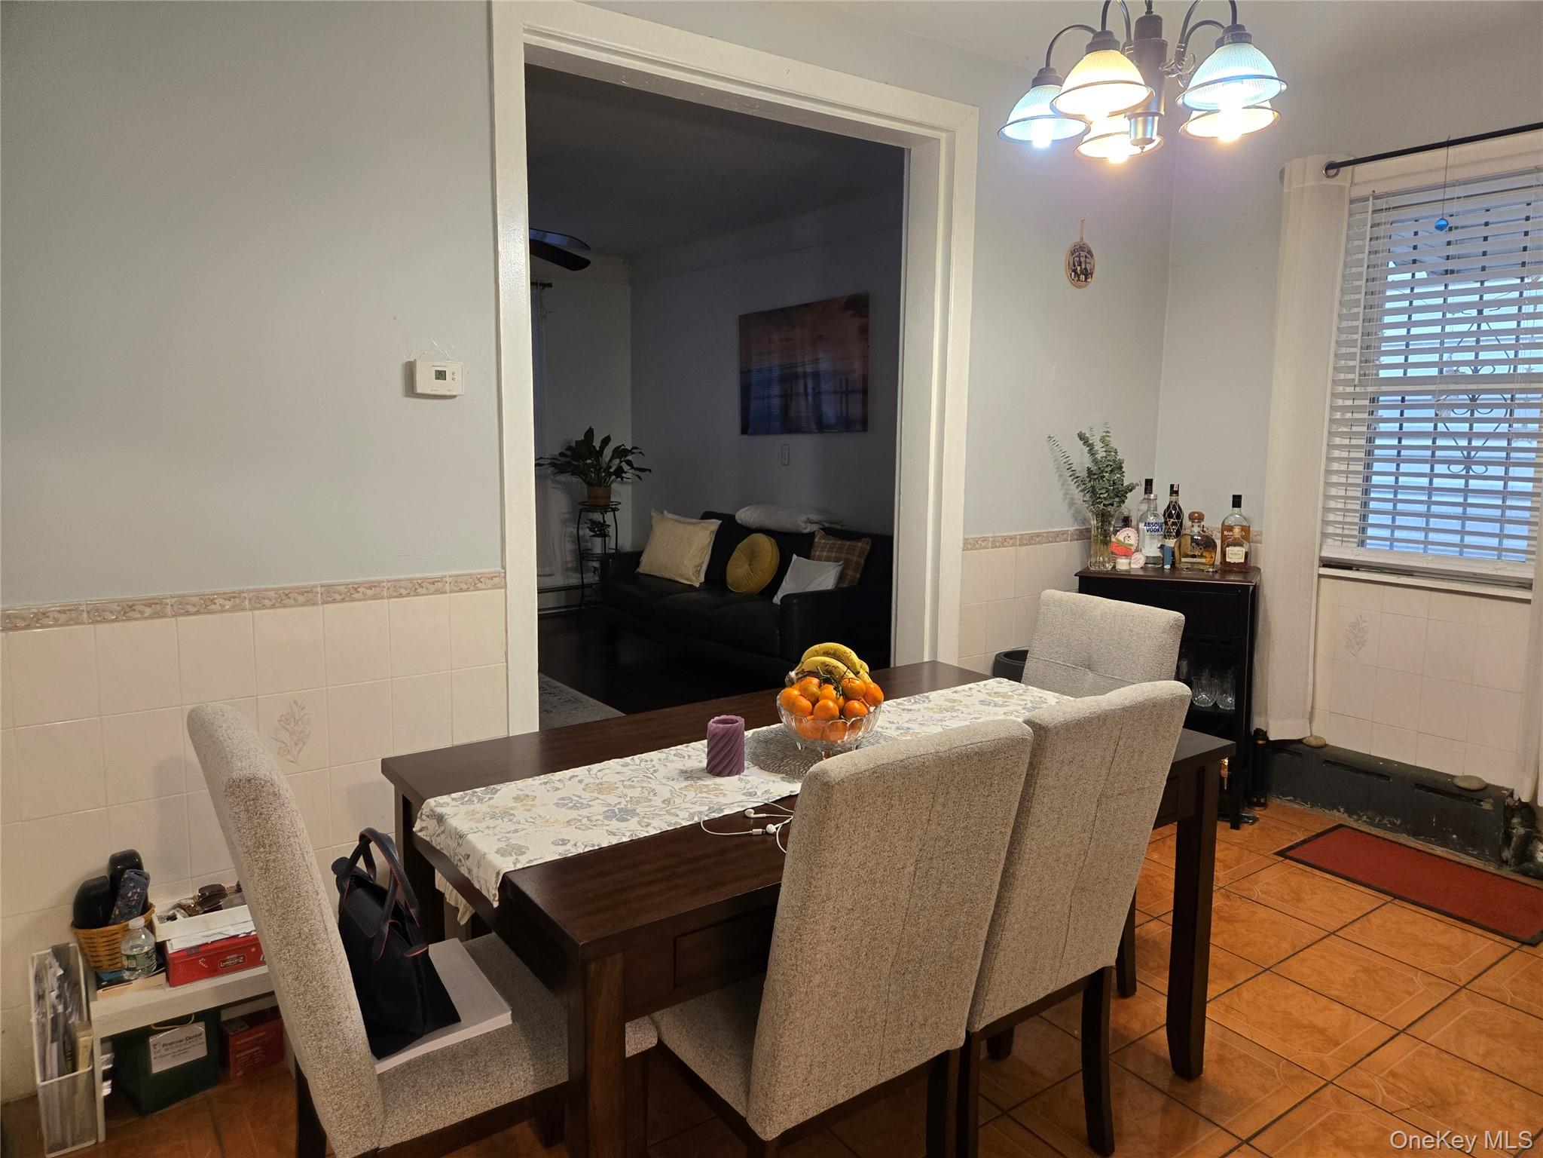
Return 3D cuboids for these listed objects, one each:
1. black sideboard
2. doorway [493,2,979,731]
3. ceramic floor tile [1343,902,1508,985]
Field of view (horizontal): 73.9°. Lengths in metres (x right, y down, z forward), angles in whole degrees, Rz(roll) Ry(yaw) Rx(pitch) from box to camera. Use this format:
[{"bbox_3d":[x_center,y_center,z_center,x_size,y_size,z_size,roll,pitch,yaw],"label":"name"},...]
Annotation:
[{"bbox_3d":[1.449,0.429,3.873,0.600,0.910,0.370,4,9,20],"label":"black sideboard"},{"bbox_3d":[-0.034,-0.291,3.187,1.710,2.500,0.170,-5,10,-36],"label":"doorway"},{"bbox_3d":[1.835,1.023,2.880,0.335,0.010,0.335,-5,10,-34],"label":"ceramic floor tile"}]

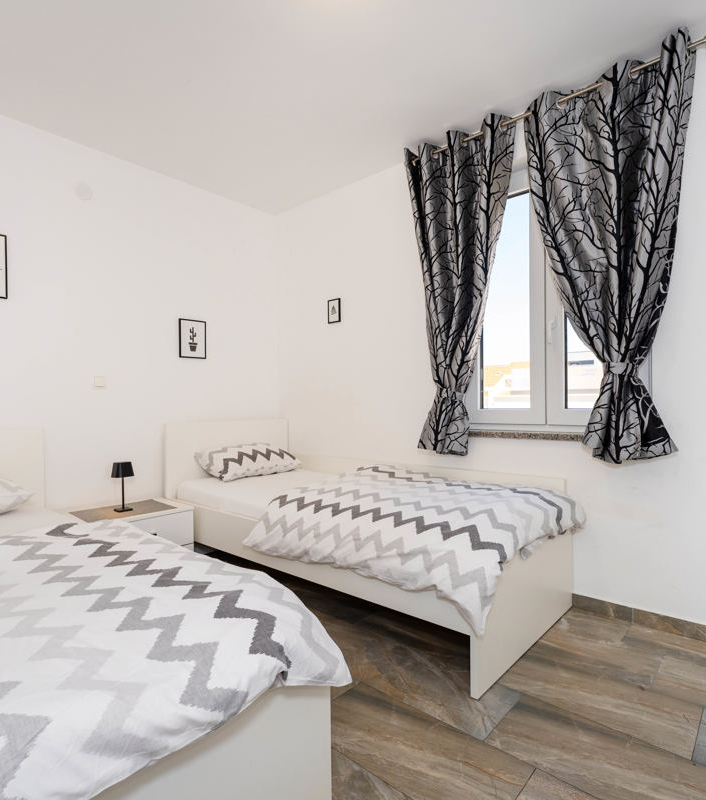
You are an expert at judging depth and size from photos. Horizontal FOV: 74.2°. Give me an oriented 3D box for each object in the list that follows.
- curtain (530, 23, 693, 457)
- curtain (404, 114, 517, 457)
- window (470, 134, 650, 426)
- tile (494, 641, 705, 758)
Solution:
[{"bbox_3d":[1.132,-0.601,2.115,0.687,1.758,0.132,0,0,41],"label":"curtain"},{"bbox_3d":[0.581,-0.588,2.599,0.680,1.775,0.132,0,0,41],"label":"curtain"},{"bbox_3d":[1.010,-0.550,2.438,0.964,1.428,0.091,0,0,41],"label":"window"},{"bbox_3d":[0.814,1.013,1.616,0.616,0.012,0.300,0,0,41],"label":"tile"}]

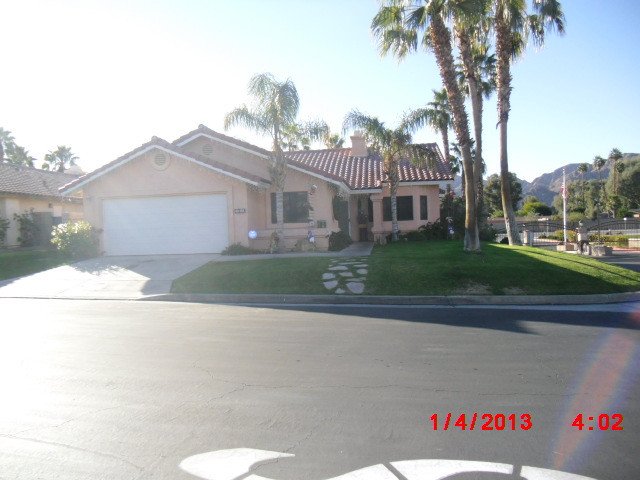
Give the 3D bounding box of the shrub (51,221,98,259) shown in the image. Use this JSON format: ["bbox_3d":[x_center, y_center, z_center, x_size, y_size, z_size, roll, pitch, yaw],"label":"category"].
[{"bbox_3d":[-8.835,0.006,18.039,1.600,1.380,1.450,-2,1,9],"label":"shrub"}]

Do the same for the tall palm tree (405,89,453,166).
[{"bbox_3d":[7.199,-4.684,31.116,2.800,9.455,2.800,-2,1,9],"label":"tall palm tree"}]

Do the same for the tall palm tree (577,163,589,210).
[{"bbox_3d":[43.717,-7.325,83.137,2.100,11.130,2.100,-2,1,9],"label":"tall palm tree"}]

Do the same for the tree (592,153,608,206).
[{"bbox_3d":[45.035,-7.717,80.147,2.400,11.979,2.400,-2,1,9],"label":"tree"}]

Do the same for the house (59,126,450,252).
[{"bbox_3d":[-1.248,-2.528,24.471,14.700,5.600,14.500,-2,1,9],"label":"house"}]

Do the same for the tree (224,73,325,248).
[{"bbox_3d":[-1.611,-2.746,17.678,3.200,6.325,3.200,-2,1,9],"label":"tree"}]

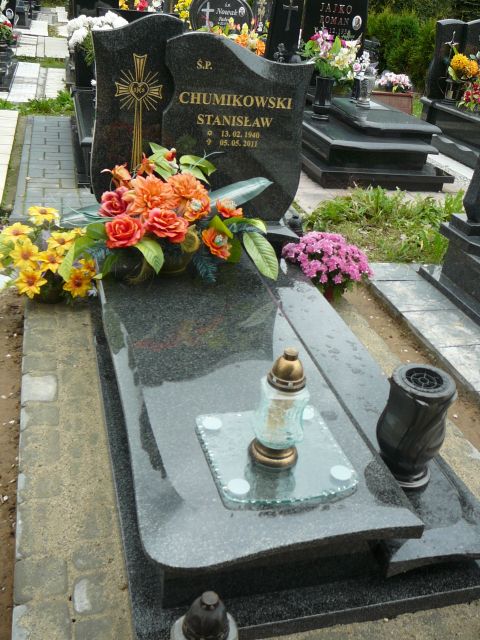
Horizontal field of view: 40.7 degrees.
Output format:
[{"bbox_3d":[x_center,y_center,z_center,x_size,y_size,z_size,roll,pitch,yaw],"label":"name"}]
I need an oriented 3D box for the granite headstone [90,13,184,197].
[{"bbox_3d":[-0.455,-0.873,2.809,0.373,0.848,0.068,-2,31,-16],"label":"granite headstone"}]

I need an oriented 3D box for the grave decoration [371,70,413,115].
[{"bbox_3d":[1.758,-2.545,7.297,0.470,0.420,0.300,-2,31,-16],"label":"grave decoration"}]

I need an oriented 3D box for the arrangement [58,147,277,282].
[{"bbox_3d":[-0.265,-0.441,2.549,0.842,0.476,0.414,-2,31,-16],"label":"arrangement"}]

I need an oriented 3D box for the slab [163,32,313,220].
[{"bbox_3d":[-0.023,-0.836,2.890,0.669,0.807,0.068,-2,31,-16],"label":"slab"}]

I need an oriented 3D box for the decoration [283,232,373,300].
[{"bbox_3d":[0.405,-0.269,3.152,0.462,0.310,0.407,-2,31,-16],"label":"decoration"}]

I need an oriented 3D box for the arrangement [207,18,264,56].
[{"bbox_3d":[-0.042,-2.307,5.436,0.590,0.420,0.350,-2,31,-16],"label":"arrangement"}]

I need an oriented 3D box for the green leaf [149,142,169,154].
[{"bbox_3d":[-0.309,-0.654,2.462,0.083,0.050,0.055,-2,31,-16],"label":"green leaf"}]

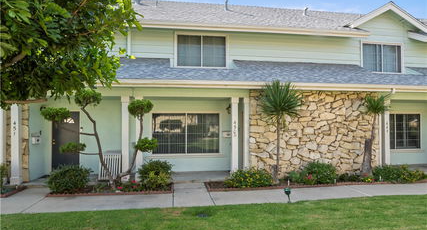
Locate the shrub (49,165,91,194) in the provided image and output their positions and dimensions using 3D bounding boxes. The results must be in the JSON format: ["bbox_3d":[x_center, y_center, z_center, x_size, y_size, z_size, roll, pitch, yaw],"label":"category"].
[{"bbox_3d":[-3.971,1.697,6.800,1.020,0.700,0.850,0,-1,-7],"label":"shrub"}]

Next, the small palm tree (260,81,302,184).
[{"bbox_3d":[1.999,0.514,7.250,1.180,2.980,1.120,0,-1,-7],"label":"small palm tree"}]

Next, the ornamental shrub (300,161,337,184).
[{"bbox_3d":[3.226,1.744,7.650,1.050,0.630,0.780,0,-1,-7],"label":"ornamental shrub"}]

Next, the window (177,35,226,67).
[{"bbox_3d":[-0.436,-2.305,8.950,1.800,1.160,0.100,0,-1,-7],"label":"window"}]

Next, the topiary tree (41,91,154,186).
[{"bbox_3d":[-3.167,0.653,6.850,3.080,2.700,1.150,0,-1,-7],"label":"topiary tree"}]

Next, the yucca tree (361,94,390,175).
[{"bbox_3d":[5.321,0.673,8.100,0.860,2.680,0.780,0,-1,-7],"label":"yucca tree"}]

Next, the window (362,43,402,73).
[{"bbox_3d":[6.778,-2.266,9.890,1.780,1.170,0.100,0,-1,-7],"label":"window"}]

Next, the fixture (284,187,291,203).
[{"bbox_3d":[1.751,1.887,5.780,0.160,0.360,0.160,0,-1,-7],"label":"fixture"}]

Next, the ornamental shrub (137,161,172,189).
[{"bbox_3d":[-1.658,1.670,7.050,0.950,0.760,0.820,0,-1,-7],"label":"ornamental shrub"}]

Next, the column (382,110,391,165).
[{"bbox_3d":[6.020,0.771,8.640,0.210,2.500,0.210,0,-1,-7],"label":"column"}]

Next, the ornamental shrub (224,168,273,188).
[{"bbox_3d":[1.033,1.788,7.280,1.300,0.530,0.800,0,-1,-7],"label":"ornamental shrub"}]

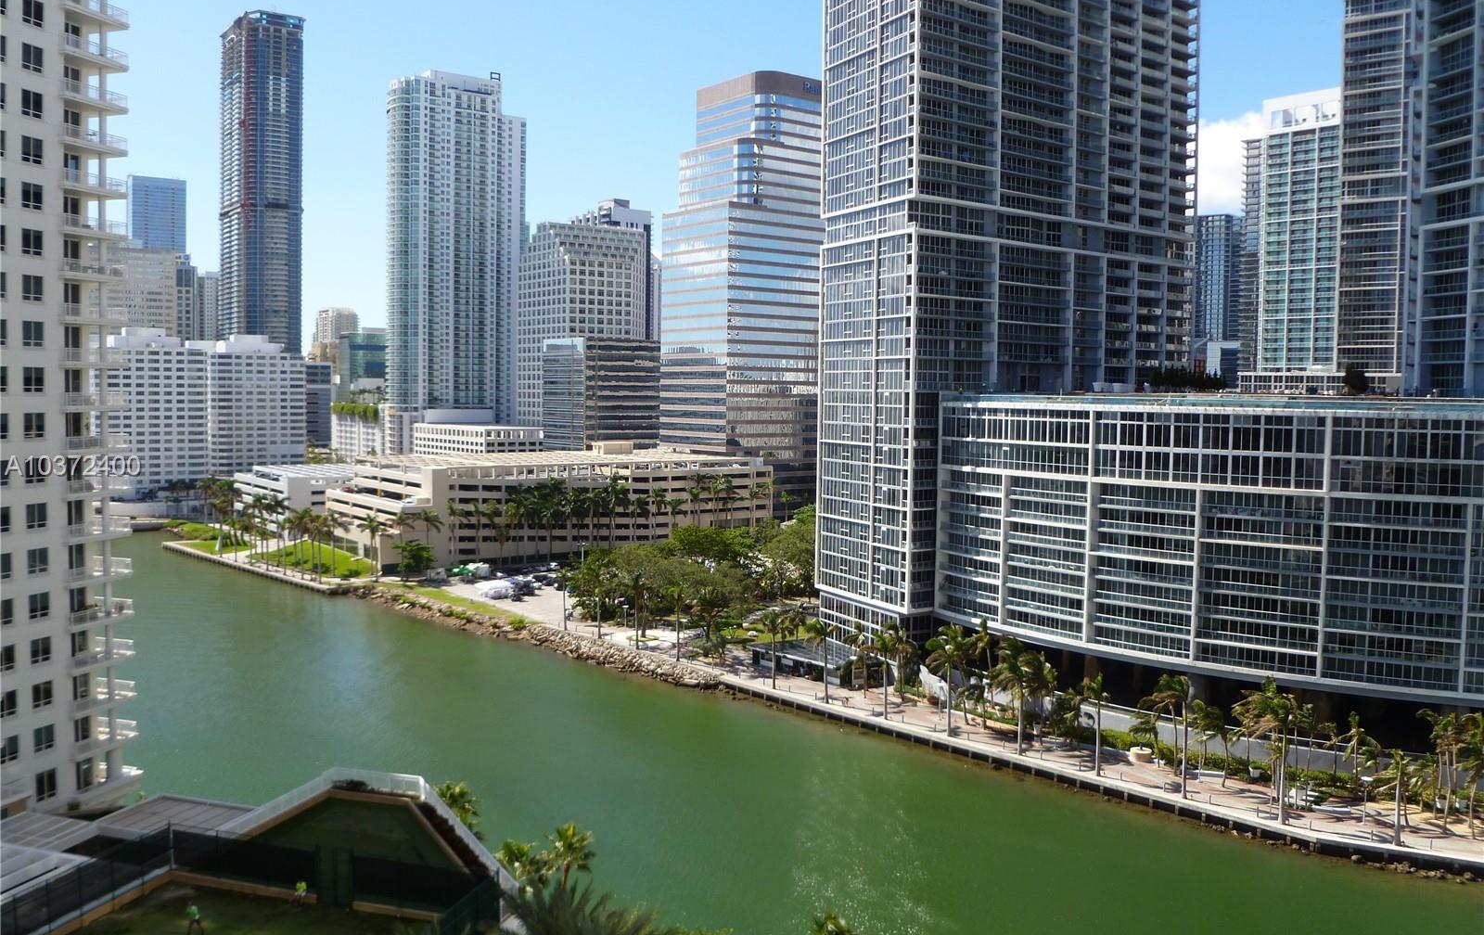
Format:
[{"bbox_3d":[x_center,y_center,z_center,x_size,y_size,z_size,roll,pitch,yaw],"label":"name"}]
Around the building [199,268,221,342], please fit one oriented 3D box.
[{"bbox_3d":[-384.300,-79.250,868.210,22.000,122.000,22.000,-2,4,-37],"label":"building"}]

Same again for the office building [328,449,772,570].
[{"bbox_3d":[-53.020,8.880,326.550,113.000,24.200,54.000,-2,4,-37],"label":"office building"}]

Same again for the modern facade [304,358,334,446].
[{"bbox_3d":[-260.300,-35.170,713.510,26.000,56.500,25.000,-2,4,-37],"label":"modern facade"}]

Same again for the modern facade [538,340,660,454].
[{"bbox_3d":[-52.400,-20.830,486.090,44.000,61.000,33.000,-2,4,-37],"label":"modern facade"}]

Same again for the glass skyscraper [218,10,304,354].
[{"bbox_3d":[-287.950,-134.170,728.310,32.000,257.800,52.000,-2,4,-36],"label":"glass skyscraper"}]

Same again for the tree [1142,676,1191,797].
[{"bbox_3d":[46.950,29.610,132.630,5.370,13.930,5.370,2,4,20],"label":"tree"}]

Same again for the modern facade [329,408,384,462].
[{"bbox_3d":[-164.910,-11.960,559.450,30.000,33.000,62.000,-2,4,-37],"label":"modern facade"}]

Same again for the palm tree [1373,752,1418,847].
[{"bbox_3d":[65.080,32.810,119.370,4.170,9.640,4.170,3,4,29],"label":"palm tree"}]

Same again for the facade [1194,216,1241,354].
[{"bbox_3d":[300.980,-80.910,753.270,38.000,153.500,28.000,3,4,29],"label":"facade"}]

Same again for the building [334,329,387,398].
[{"bbox_3d":[-200.740,-35.880,651.390,32.000,73.580,24.000,-2,4,-36],"label":"building"}]

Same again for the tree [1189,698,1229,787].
[{"bbox_3d":[53.140,31.330,136.530,4.390,10.190,4.390,2,4,22],"label":"tree"}]

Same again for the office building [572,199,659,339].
[{"bbox_3d":[-63.010,-60.150,591.780,25.000,133.270,38.000,-2,4,-36],"label":"office building"}]

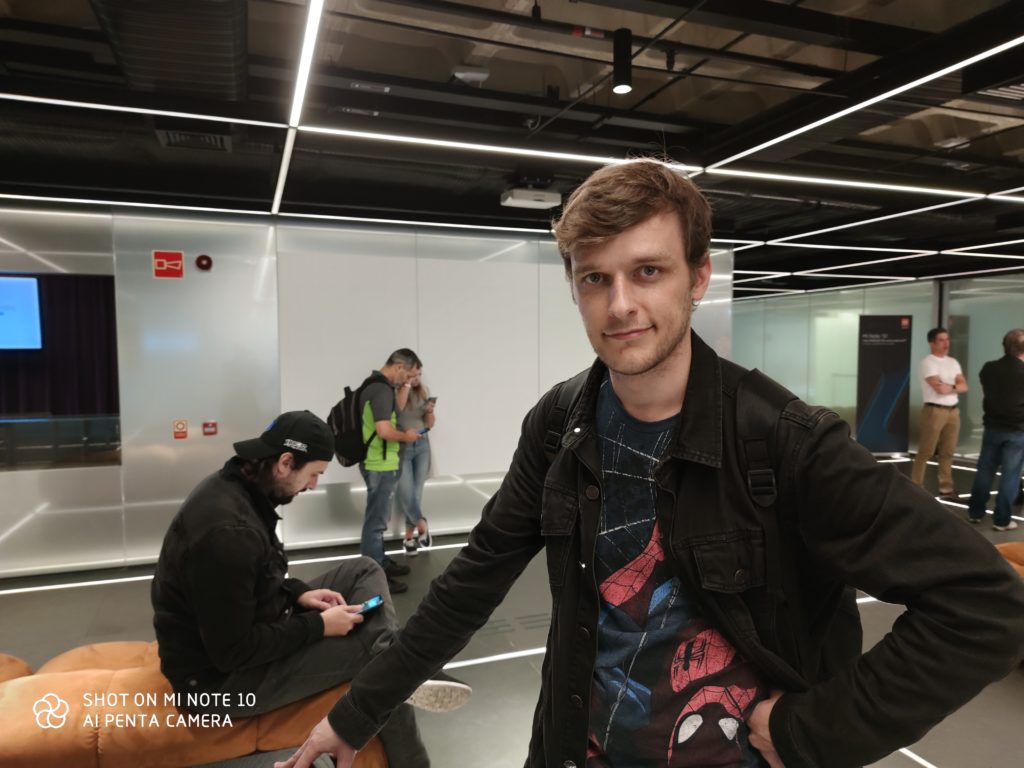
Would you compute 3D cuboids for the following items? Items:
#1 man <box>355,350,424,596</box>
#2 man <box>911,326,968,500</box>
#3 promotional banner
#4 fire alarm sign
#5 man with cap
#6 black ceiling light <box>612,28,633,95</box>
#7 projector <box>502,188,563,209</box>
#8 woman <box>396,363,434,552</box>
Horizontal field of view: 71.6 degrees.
[{"bbox_3d":[-0.837,0.564,4.849,0.520,1.603,0.520,-1,3,-12],"label":"man"},{"bbox_3d":[4.572,0.304,7.594,0.520,1.812,0.400,0,3,-3],"label":"man"},{"bbox_3d":[5.487,0.036,10.448,0.790,2.073,0.220,0,3,3],"label":"promotional banner"},{"bbox_3d":[-2.519,-0.874,5.214,0.203,0.203,0.010,-1,3,-20],"label":"fire alarm sign"},{"bbox_3d":[-0.566,0.795,2.087,0.860,1.394,0.560,-1,3,-6],"label":"man with cap"},{"bbox_3d":[0.501,-1.456,3.203,0.080,0.250,0.080,-1,3,-20],"label":"black ceiling light"},{"bbox_3d":[0.126,-1.268,4.881,0.342,0.080,0.220,-1,3,-20],"label":"projector"},{"bbox_3d":[-0.774,0.595,5.635,0.450,1.468,0.420,-1,3,-12],"label":"woman"}]

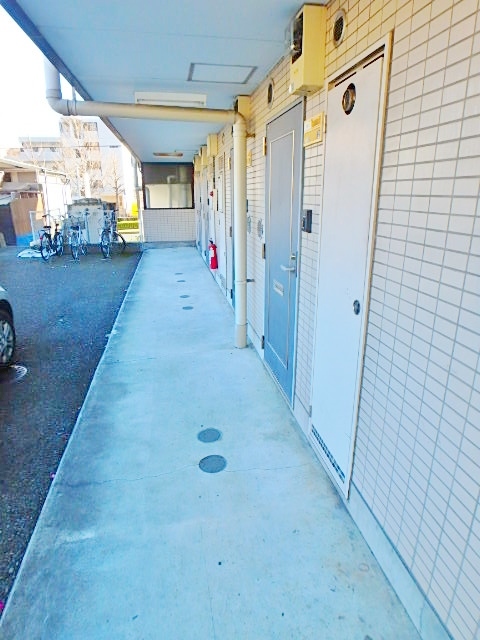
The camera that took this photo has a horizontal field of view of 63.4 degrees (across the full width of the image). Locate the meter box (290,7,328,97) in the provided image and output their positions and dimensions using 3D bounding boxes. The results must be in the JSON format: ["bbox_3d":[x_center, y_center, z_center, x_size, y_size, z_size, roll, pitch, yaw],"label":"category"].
[{"bbox_3d":[0.336,-1.339,1.962,0.115,0.340,0.230,-4,19,-9],"label":"meter box"}]

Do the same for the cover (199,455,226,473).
[{"bbox_3d":[-0.165,0.870,2.333,0.165,0.015,0.165,-1,18,0],"label":"cover"}]

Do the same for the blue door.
[{"bbox_3d":[0.311,-0.455,2.976,0.045,2.000,0.870,-4,19,-9],"label":"blue door"}]

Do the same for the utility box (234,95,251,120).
[{"bbox_3d":[0.020,-1.900,3.665,0.115,0.340,0.230,-4,19,-9],"label":"utility box"}]

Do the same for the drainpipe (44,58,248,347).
[{"bbox_3d":[-0.734,-0.904,3.594,1.660,2.580,0.130,-4,19,-9],"label":"drainpipe"}]

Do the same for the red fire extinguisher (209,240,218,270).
[{"bbox_3d":[-0.440,-1.091,6.508,0.150,0.500,0.190,-4,19,-9],"label":"red fire extinguisher"}]

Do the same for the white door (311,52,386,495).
[{"bbox_3d":[0.499,-0.121,1.931,0.045,1.930,0.520,-4,19,-9],"label":"white door"}]

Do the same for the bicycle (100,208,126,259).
[{"bbox_3d":[-3.479,-2.281,10.391,0.580,1.100,1.750,-1,18,-1],"label":"bicycle"}]

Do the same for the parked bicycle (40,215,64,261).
[{"bbox_3d":[-4.924,-2.168,10.175,0.580,1.060,1.750,-1,18,-1],"label":"parked bicycle"}]

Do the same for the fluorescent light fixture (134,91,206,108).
[{"bbox_3d":[-0.618,-1.993,3.537,0.640,0.090,0.140,-4,19,-9],"label":"fluorescent light fixture"}]

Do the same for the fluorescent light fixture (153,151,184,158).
[{"bbox_3d":[-1.577,-3.679,8.652,0.640,0.090,0.140,-4,19,-9],"label":"fluorescent light fixture"}]

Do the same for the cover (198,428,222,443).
[{"bbox_3d":[-0.201,0.780,2.605,0.165,0.015,0.165,-1,18,0],"label":"cover"}]

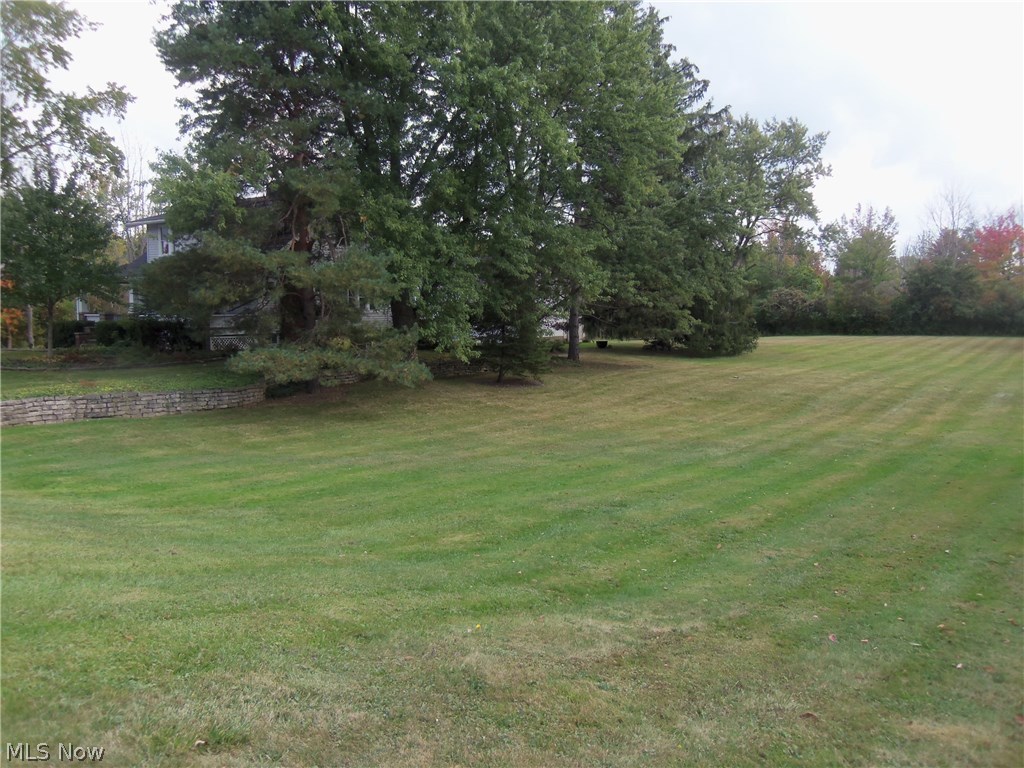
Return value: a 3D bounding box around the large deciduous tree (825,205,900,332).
[{"bbox_3d":[23.274,-7.636,55.000,5.000,8.600,4.700,0,5,0],"label":"large deciduous tree"}]

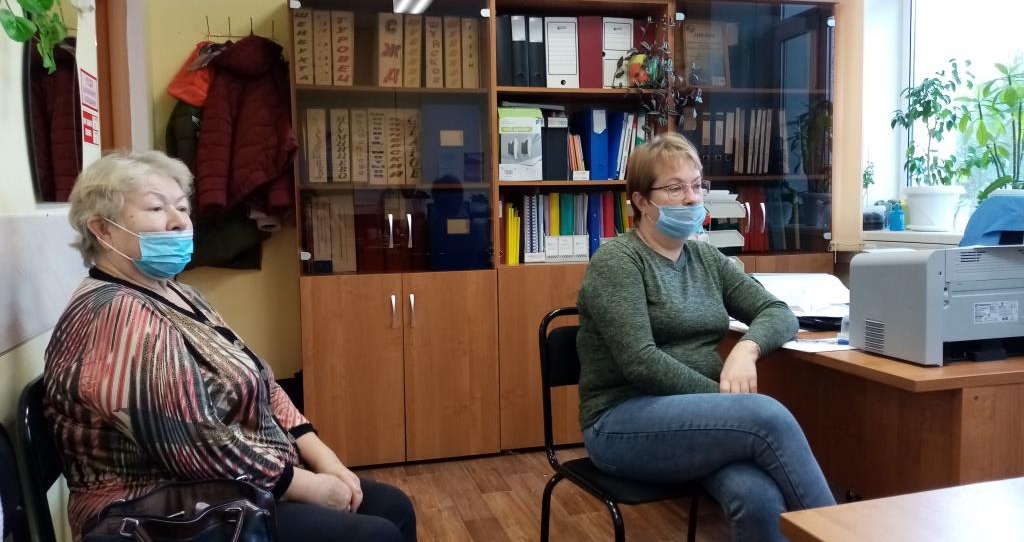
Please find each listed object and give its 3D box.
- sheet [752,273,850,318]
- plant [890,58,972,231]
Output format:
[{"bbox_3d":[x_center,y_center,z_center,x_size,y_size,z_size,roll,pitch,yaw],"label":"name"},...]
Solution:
[{"bbox_3d":[0.773,0.066,2.060,0.300,0.090,0.230,-1,4,7],"label":"sheet"},{"bbox_3d":[1.855,-0.559,3.400,0.360,0.770,0.350,-2,4,-13],"label":"plant"}]

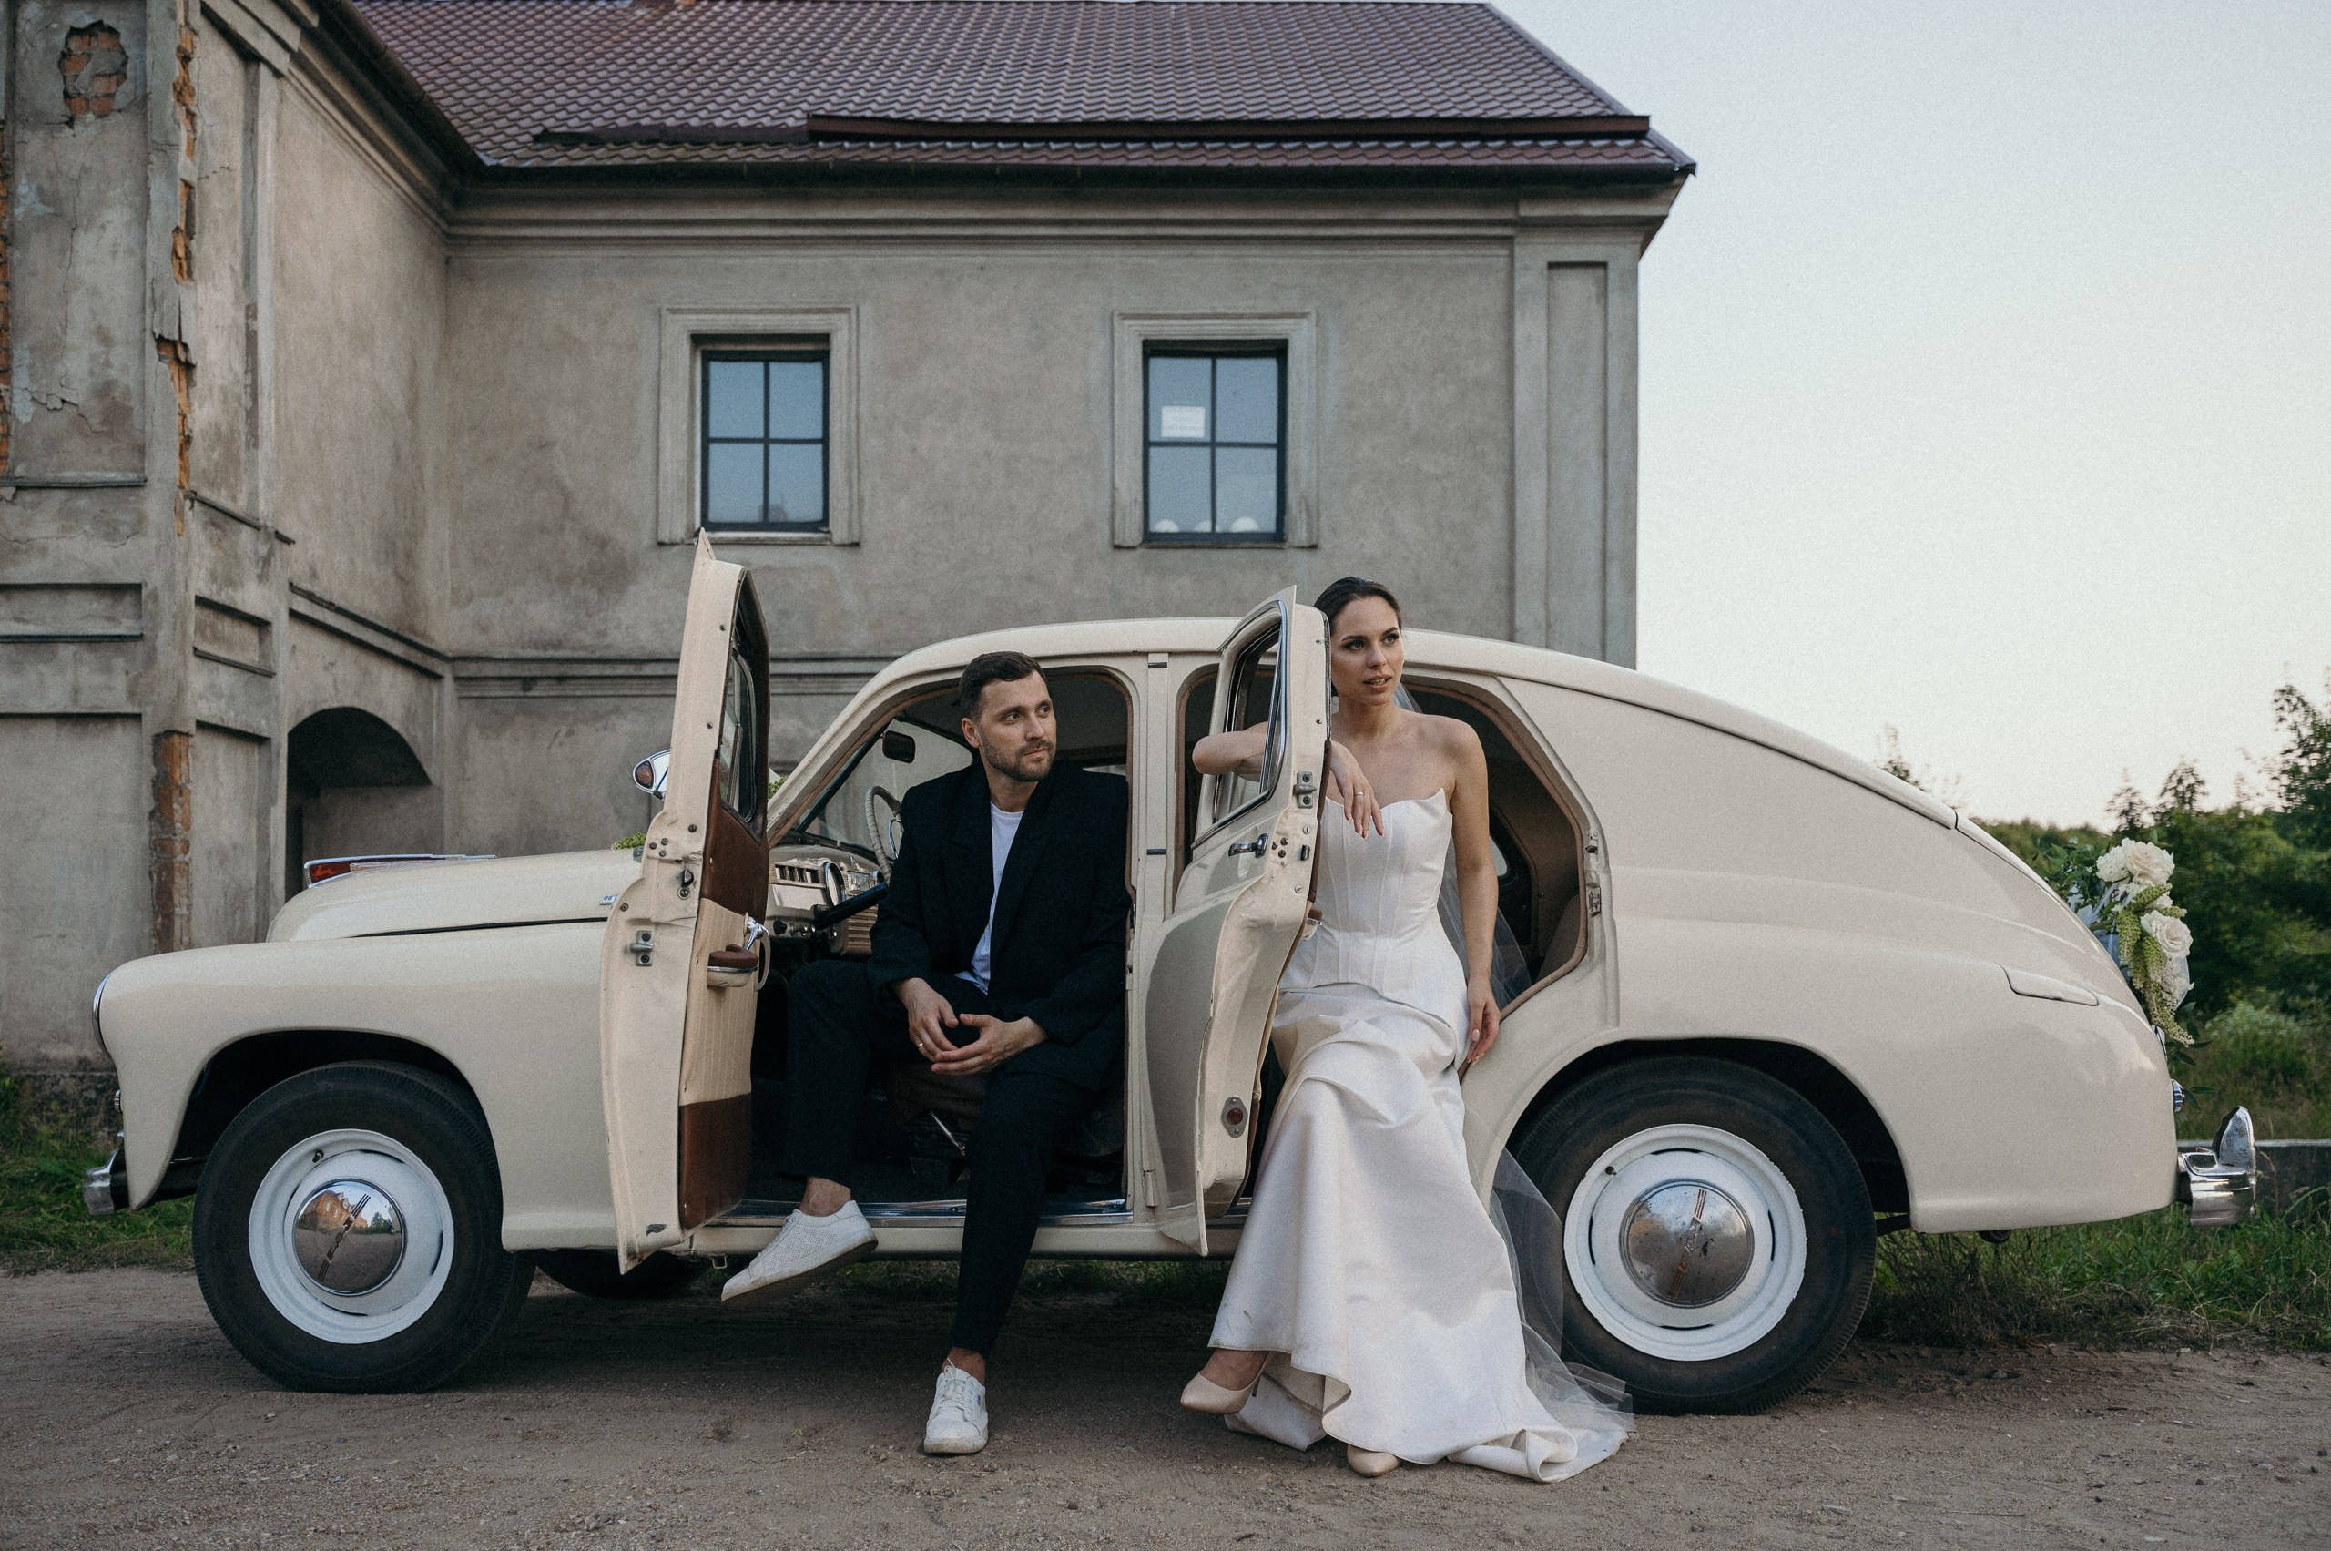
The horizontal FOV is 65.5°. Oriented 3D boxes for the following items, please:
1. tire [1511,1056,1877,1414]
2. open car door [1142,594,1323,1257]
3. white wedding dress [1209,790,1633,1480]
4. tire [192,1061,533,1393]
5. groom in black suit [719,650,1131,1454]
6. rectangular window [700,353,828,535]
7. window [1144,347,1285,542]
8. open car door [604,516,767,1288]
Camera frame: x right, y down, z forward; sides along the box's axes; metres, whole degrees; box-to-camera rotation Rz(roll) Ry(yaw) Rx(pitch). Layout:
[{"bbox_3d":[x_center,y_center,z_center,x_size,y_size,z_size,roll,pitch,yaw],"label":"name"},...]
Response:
[{"bbox_3d":[1.005,0.878,3.525,0.695,0.685,0.180,0,-4,6],"label":"tire"},{"bbox_3d":[0.155,0.250,3.110,0.200,1.130,0.830,1,-4,-11],"label":"open car door"},{"bbox_3d":[0.455,0.605,3.280,0.750,1.150,0.660,0,-4,3],"label":"white wedding dress"},{"bbox_3d":[-1.680,0.942,3.820,0.695,0.685,0.180,0,-4,6],"label":"tire"},{"bbox_3d":[-0.430,0.485,3.500,0.760,1.460,0.820,0,-4,5],"label":"groom in black suit"},{"bbox_3d":[-2.890,-2.420,13.050,0.950,1.360,0.150,0,-4,0],"label":"rectangular window"},{"bbox_3d":[0.355,-2.395,13.080,1.020,1.420,0.150,0,-4,0],"label":"window"},{"bbox_3d":[-0.810,0.240,3.200,0.200,1.160,0.820,0,-4,-5],"label":"open car door"}]

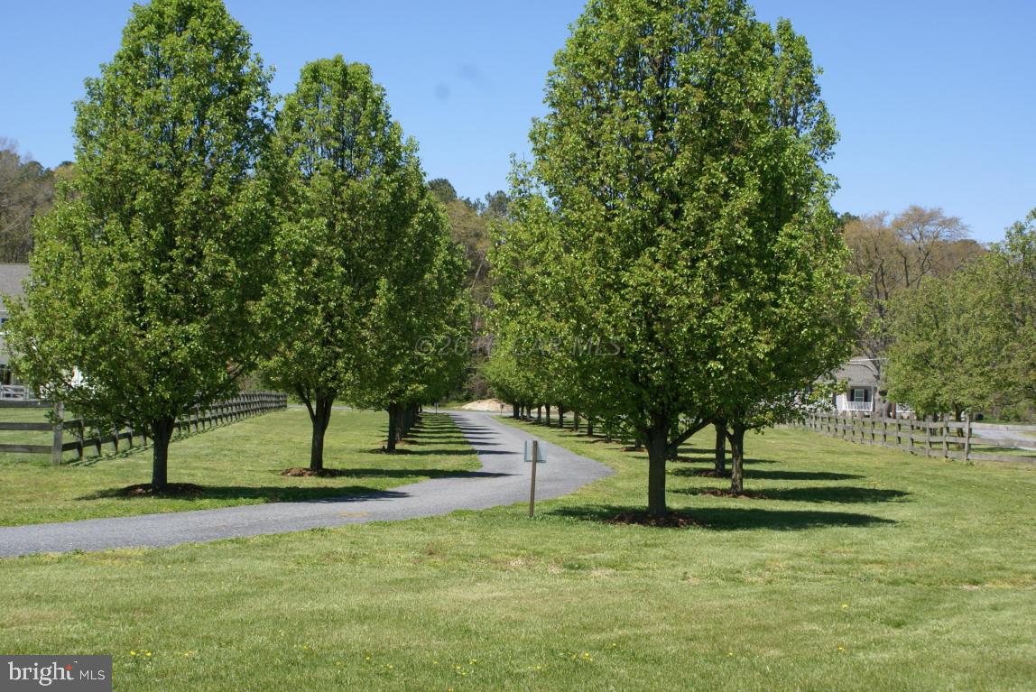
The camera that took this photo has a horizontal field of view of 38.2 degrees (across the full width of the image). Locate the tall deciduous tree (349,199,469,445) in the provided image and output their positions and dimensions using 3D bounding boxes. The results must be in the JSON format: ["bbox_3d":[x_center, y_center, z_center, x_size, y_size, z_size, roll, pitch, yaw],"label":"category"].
[{"bbox_3d":[-2.866,-0.719,38.500,3.200,6.900,3.200,1,-2,0],"label":"tall deciduous tree"}]

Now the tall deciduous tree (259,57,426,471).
[{"bbox_3d":[-3.352,-1.552,28.300,3.200,7.850,3.200,1,-2,0],"label":"tall deciduous tree"}]

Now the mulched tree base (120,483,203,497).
[{"bbox_3d":[-5.326,2.153,22.400,1.300,0.130,1.300,1,-2,0],"label":"mulched tree base"}]

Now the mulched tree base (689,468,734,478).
[{"bbox_3d":[4.045,2.575,30.300,1.220,0.130,1.220,1,-2,0],"label":"mulched tree base"}]

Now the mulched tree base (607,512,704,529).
[{"bbox_3d":[1.813,2.286,19.600,1.300,0.140,1.300,1,-2,0],"label":"mulched tree base"}]

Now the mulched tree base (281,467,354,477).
[{"bbox_3d":[-3.816,2.379,28.200,1.300,0.120,1.300,1,-2,0],"label":"mulched tree base"}]

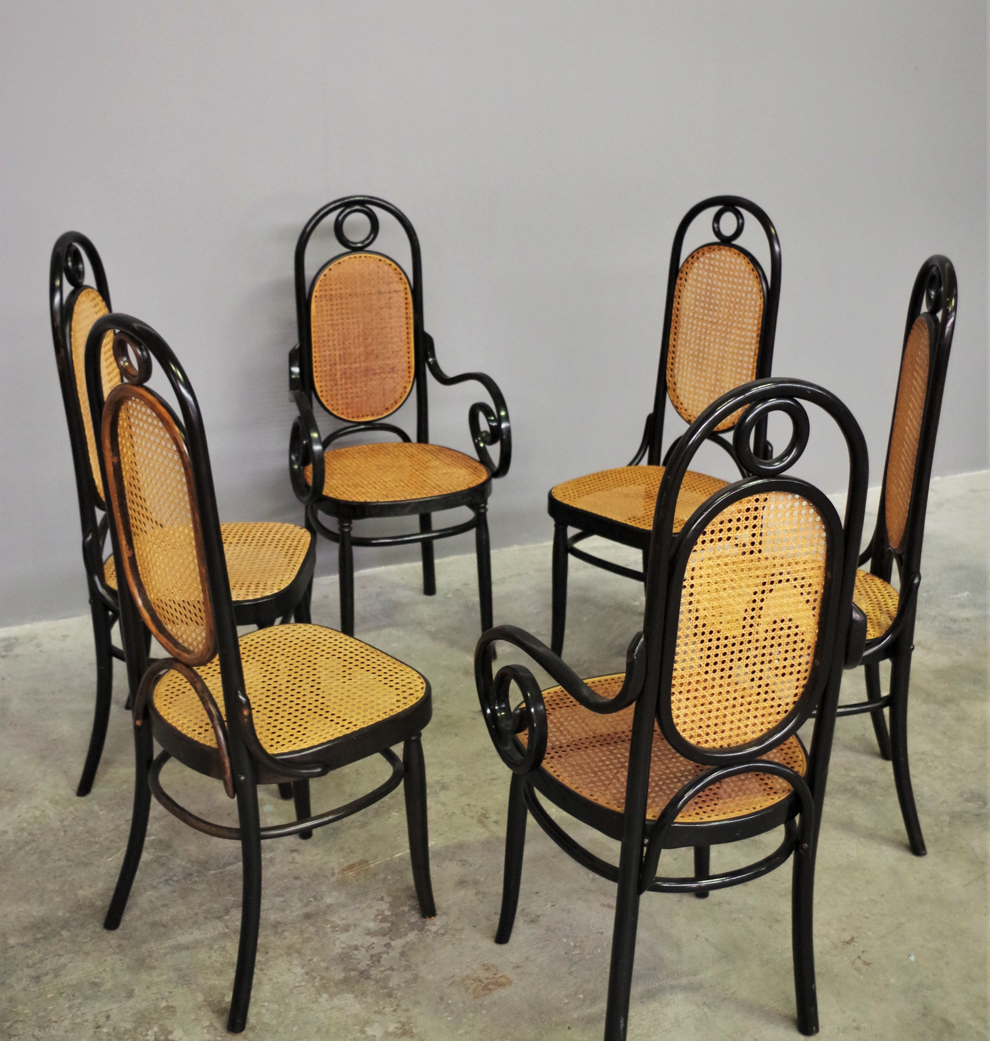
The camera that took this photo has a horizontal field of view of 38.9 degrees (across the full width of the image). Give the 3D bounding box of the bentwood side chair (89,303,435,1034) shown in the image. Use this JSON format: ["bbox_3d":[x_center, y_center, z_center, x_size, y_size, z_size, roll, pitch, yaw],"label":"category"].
[{"bbox_3d":[-0.392,0.190,2.392,0.505,1.150,0.475,-19,27,-41],"label":"bentwood side chair"}]

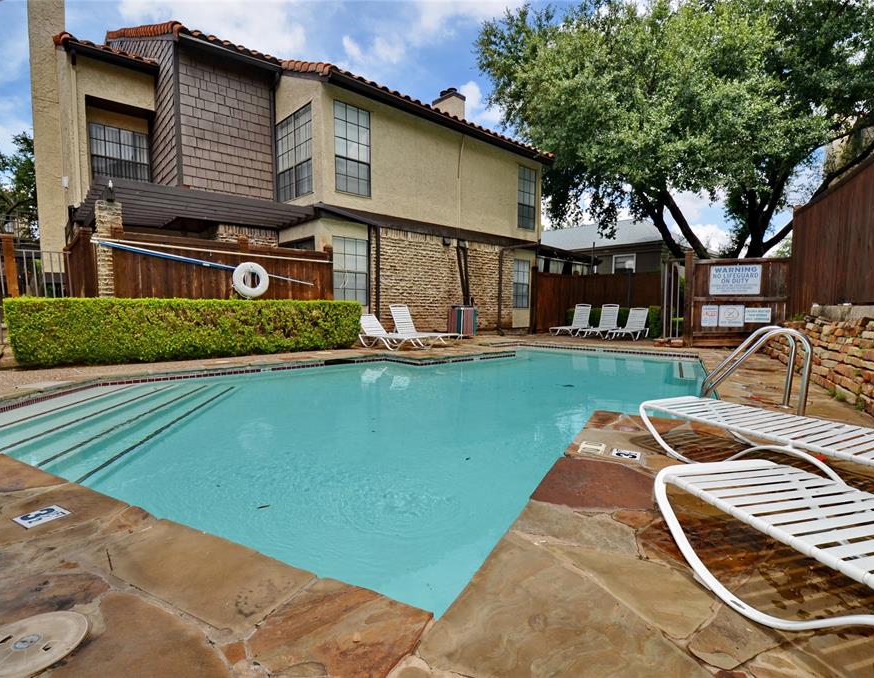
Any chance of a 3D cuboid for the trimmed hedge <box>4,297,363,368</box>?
[{"bbox_3d":[-4.210,-0.233,8.232,5.741,1.050,0.750,-3,5,-37],"label":"trimmed hedge"}]

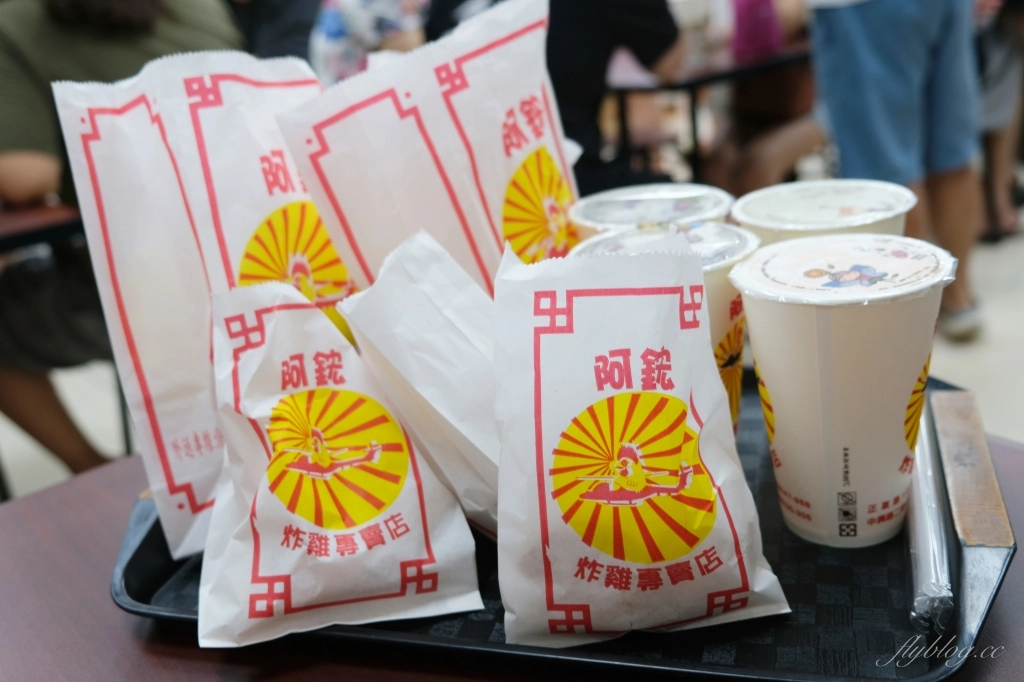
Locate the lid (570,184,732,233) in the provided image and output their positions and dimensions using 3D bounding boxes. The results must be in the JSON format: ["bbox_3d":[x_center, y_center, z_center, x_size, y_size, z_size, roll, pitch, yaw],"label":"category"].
[{"bbox_3d":[0.081,-0.076,0.528,0.097,0.008,0.097,-8,22,3],"label":"lid"}]

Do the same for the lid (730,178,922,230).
[{"bbox_3d":[0.168,-0.072,0.493,0.097,0.008,0.097,-8,22,3],"label":"lid"}]

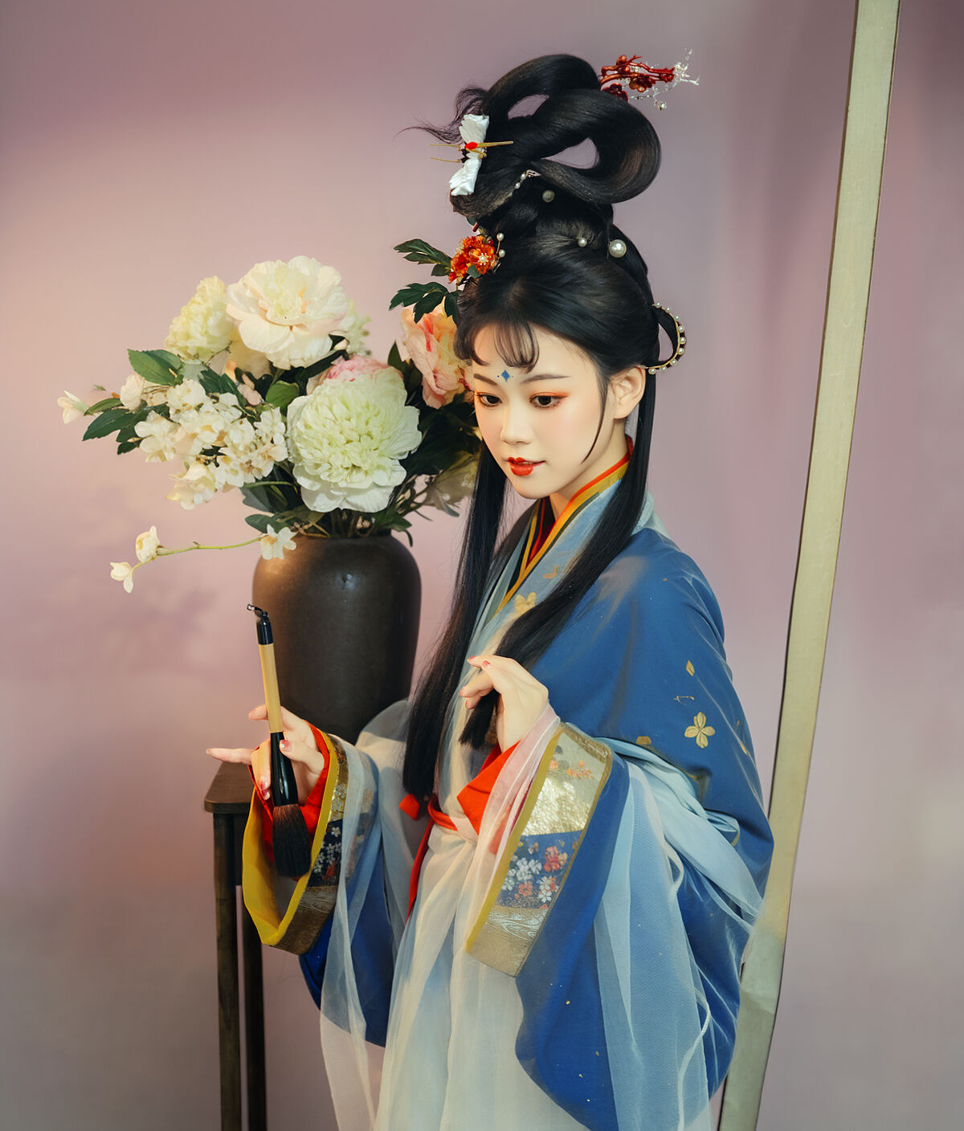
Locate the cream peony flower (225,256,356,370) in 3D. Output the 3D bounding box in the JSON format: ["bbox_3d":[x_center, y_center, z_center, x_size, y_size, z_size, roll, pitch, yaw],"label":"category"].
[{"bbox_3d":[-0.192,-0.254,3.120,0.134,0.117,0.090,1,9,5],"label":"cream peony flower"}]

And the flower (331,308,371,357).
[{"bbox_3d":[-0.148,-0.255,3.380,0.054,0.054,0.045,-2,7,-11],"label":"flower"}]

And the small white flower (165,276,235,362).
[{"bbox_3d":[-0.289,-0.253,3.180,0.075,0.088,0.073,2,9,15],"label":"small white flower"}]

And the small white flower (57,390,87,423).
[{"bbox_3d":[-0.411,-0.159,3.100,0.032,0.034,0.032,-4,6,-30],"label":"small white flower"}]

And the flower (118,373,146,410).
[{"bbox_3d":[-0.354,-0.176,3.130,0.030,0.037,0.029,3,10,20],"label":"flower"}]

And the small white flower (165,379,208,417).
[{"bbox_3d":[-0.316,-0.179,3.310,0.047,0.042,0.038,1,7,15],"label":"small white flower"}]

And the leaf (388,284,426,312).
[{"bbox_3d":[-0.074,-0.274,3.160,0.042,0.030,0.020,0,9,0],"label":"leaf"}]

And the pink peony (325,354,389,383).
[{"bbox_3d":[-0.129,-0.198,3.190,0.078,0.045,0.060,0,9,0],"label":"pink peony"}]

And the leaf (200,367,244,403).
[{"bbox_3d":[-0.264,-0.184,3.140,0.048,0.038,0.022,0,9,0],"label":"leaf"}]

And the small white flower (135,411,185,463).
[{"bbox_3d":[-0.344,-0.138,3.300,0.052,0.056,0.042,3,8,24],"label":"small white flower"}]

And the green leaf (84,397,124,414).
[{"bbox_3d":[-0.383,-0.162,3.130,0.041,0.018,0.020,2,9,15],"label":"green leaf"}]

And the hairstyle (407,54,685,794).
[{"bbox_3d":[0.058,-0.131,2.980,0.250,0.730,0.270,7,11,37],"label":"hairstyle"}]

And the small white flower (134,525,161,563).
[{"bbox_3d":[-0.357,-0.023,3.300,0.029,0.040,0.030,5,9,37],"label":"small white flower"}]

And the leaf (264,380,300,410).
[{"bbox_3d":[-0.214,-0.183,3.310,0.039,0.034,0.022,0,7,6],"label":"leaf"}]

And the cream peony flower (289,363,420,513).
[{"bbox_3d":[-0.137,-0.135,3.290,0.142,0.156,0.105,0,7,3],"label":"cream peony flower"}]

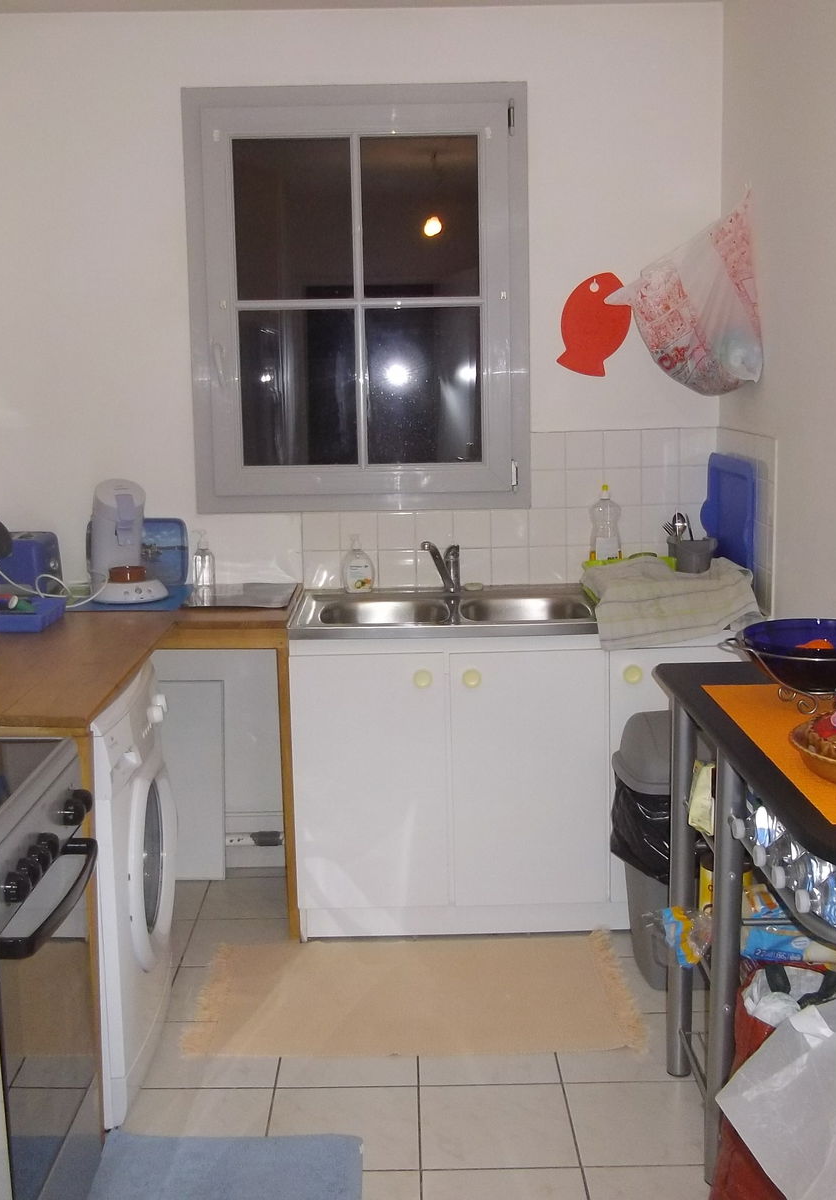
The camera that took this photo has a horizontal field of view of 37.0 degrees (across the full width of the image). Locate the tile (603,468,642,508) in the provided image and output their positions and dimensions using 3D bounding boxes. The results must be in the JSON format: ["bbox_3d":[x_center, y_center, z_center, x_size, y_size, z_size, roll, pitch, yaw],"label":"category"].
[{"bbox_3d":[0.599,-0.327,3.648,0.108,0.108,0.009,-1,8,-1],"label":"tile"}]

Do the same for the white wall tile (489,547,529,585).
[{"bbox_3d":[0.273,-0.101,3.693,0.108,0.108,0.010,-1,8,-1],"label":"white wall tile"}]

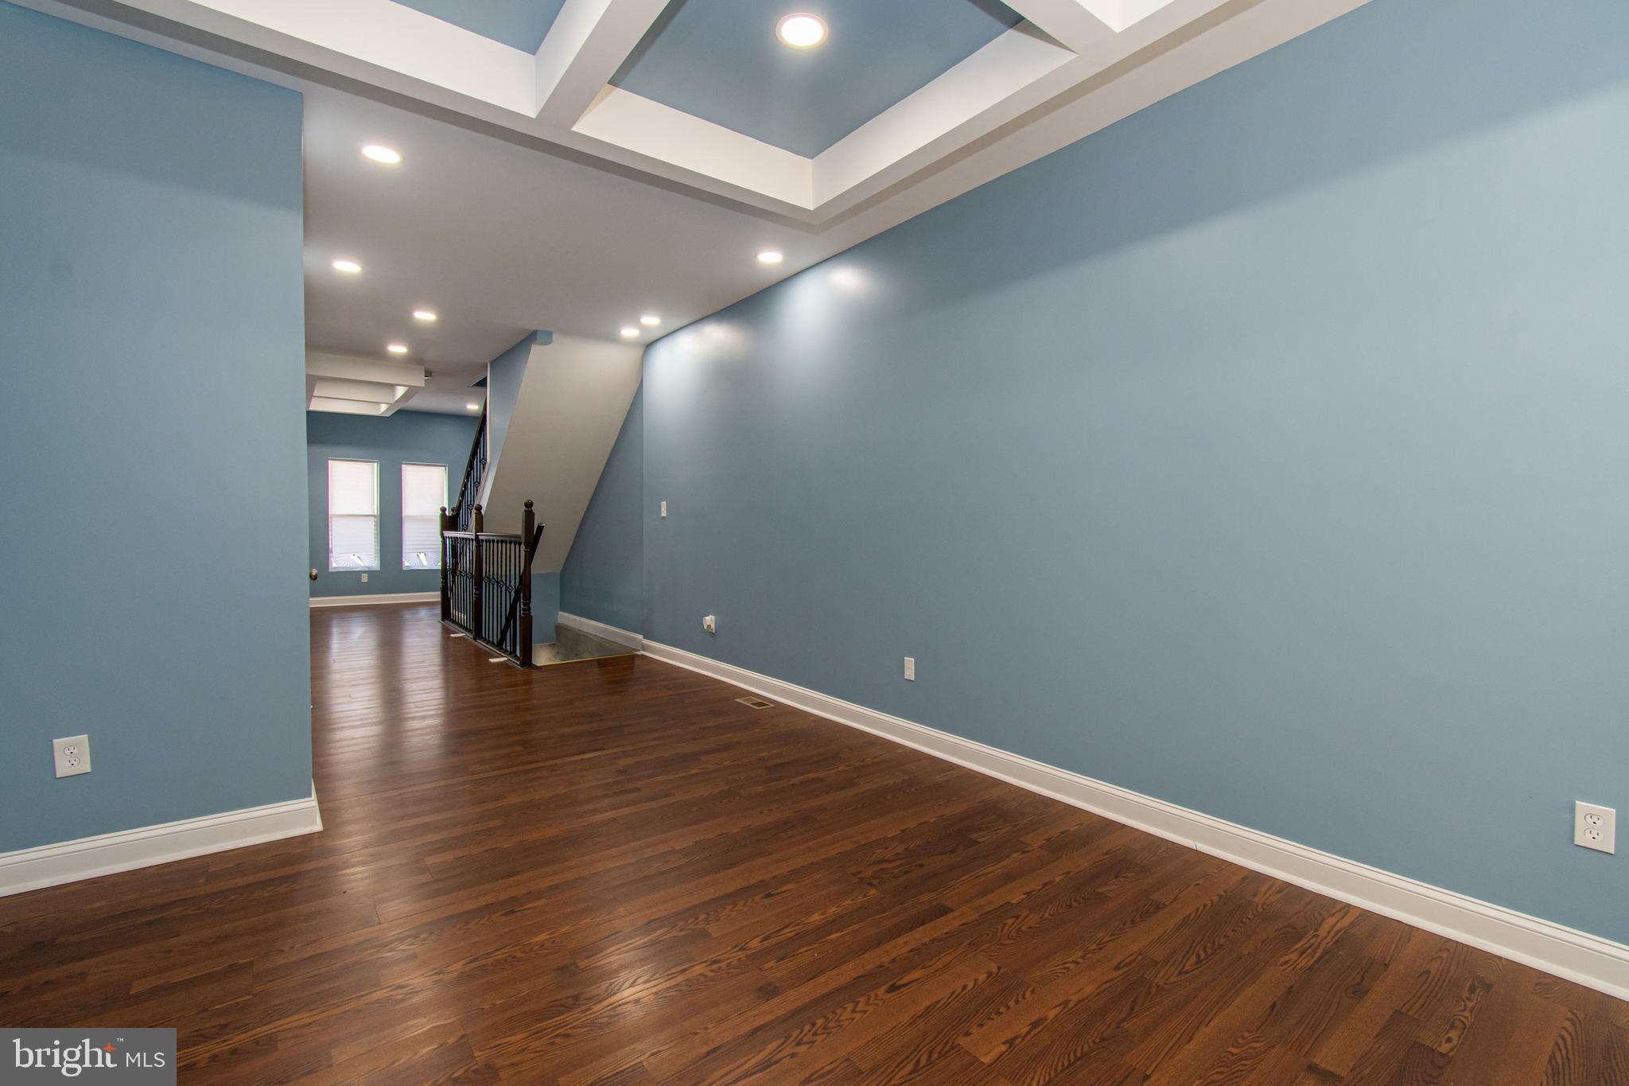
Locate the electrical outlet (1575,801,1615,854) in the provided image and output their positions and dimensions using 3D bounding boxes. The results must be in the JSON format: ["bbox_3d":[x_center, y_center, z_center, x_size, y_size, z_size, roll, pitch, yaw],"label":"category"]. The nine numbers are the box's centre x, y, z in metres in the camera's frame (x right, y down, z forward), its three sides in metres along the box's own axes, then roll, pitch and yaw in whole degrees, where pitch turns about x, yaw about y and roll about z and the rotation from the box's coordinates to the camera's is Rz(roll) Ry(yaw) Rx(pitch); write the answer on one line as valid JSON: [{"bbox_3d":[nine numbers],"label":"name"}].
[{"bbox_3d":[2.008,0.732,1.745,0.010,0.114,0.070,-1,2,-38],"label":"electrical outlet"}]

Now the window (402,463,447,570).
[{"bbox_3d":[-5.888,-0.396,10.276,0.593,1.591,0.120,-1,2,-35],"label":"window"}]

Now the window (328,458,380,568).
[{"bbox_3d":[-6.613,-0.393,9.769,0.593,1.591,0.120,-1,2,-35],"label":"window"}]

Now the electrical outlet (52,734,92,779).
[{"bbox_3d":[-2.438,0.701,2.230,0.079,0.125,0.010,-4,3,-35],"label":"electrical outlet"}]

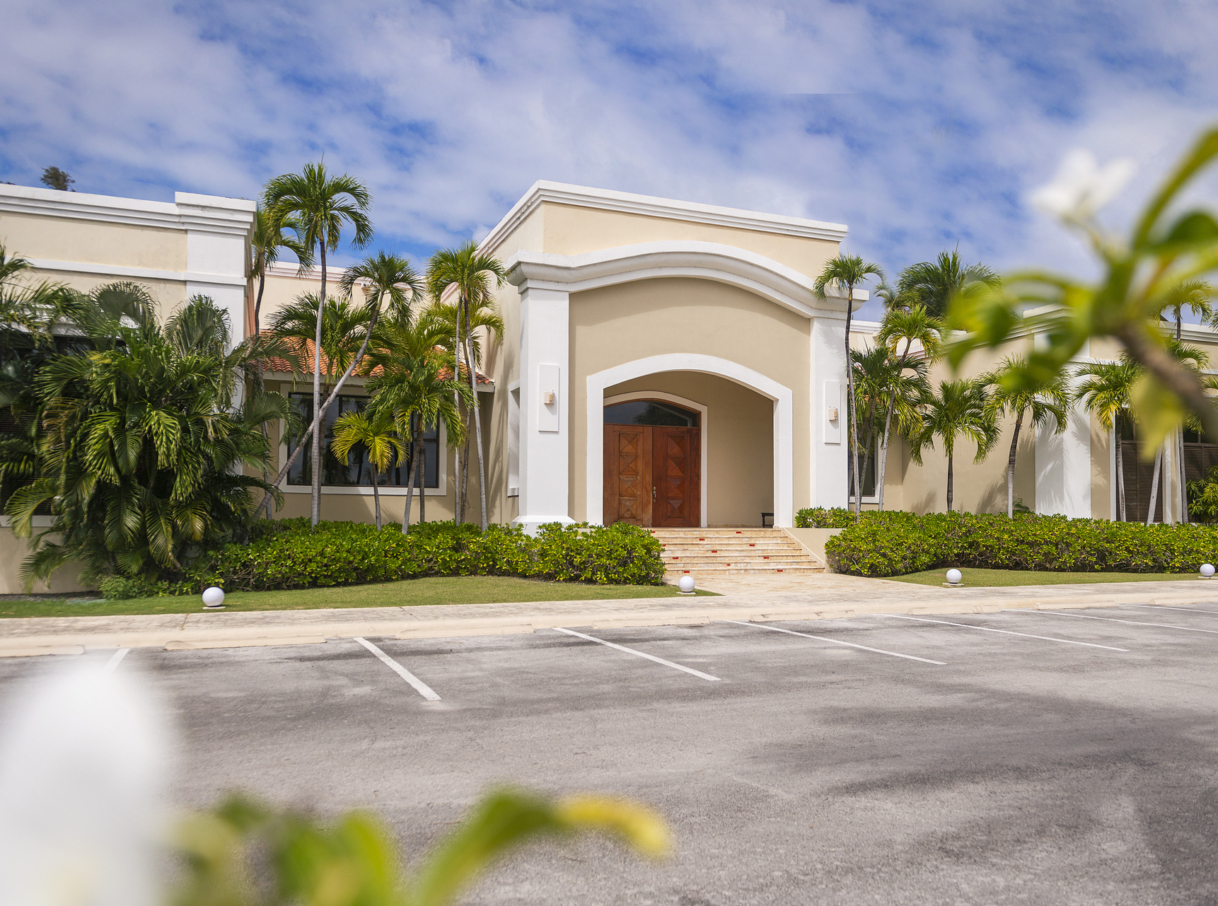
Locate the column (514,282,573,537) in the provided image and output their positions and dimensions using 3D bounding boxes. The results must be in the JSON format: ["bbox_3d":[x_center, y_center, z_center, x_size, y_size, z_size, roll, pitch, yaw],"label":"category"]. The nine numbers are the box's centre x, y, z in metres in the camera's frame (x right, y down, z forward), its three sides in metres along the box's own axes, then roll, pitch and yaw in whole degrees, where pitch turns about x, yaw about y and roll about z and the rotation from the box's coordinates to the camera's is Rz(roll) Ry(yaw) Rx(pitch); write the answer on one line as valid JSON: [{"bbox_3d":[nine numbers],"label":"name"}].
[{"bbox_3d":[-1.706,-0.945,23.267,1.232,6.767,0.959,2,-4,-21],"label":"column"}]

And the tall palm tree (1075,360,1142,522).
[{"bbox_3d":[14.064,0.292,25.504,1.825,5.906,1.825,-2,-5,29],"label":"tall palm tree"}]

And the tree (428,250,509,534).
[{"bbox_3d":[-3.448,-1.097,22.056,1.904,8.120,1.904,1,-5,-9],"label":"tree"}]

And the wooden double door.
[{"bbox_3d":[1.306,0.730,27.354,3.252,3.031,0.121,2,-4,-21],"label":"wooden double door"}]

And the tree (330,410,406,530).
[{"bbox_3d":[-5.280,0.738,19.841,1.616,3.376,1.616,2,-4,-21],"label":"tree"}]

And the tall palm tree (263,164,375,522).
[{"bbox_3d":[-6.428,-1.845,19.957,2.335,9.279,2.335,1,-5,-18],"label":"tall palm tree"}]

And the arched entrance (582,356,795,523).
[{"bbox_3d":[2.280,-0.325,24.952,6.249,4.773,0.606,2,-4,-21],"label":"arched entrance"}]

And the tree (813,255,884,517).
[{"bbox_3d":[6.422,-1.131,24.269,1.847,8.543,1.847,-1,-5,15],"label":"tree"}]

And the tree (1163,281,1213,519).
[{"bbox_3d":[17.107,-1.080,27.022,2.020,8.309,2.020,2,-4,-21],"label":"tree"}]

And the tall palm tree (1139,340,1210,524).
[{"bbox_3d":[16.596,-0.026,26.596,2.023,6.713,2.023,-3,-5,32],"label":"tall palm tree"}]

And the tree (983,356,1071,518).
[{"bbox_3d":[12.571,0.055,27.227,2.373,6.023,2.373,2,-4,-21],"label":"tree"}]

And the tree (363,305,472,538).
[{"bbox_3d":[-4.199,-0.353,19.799,2.222,5.558,2.222,2,-4,-21],"label":"tree"}]

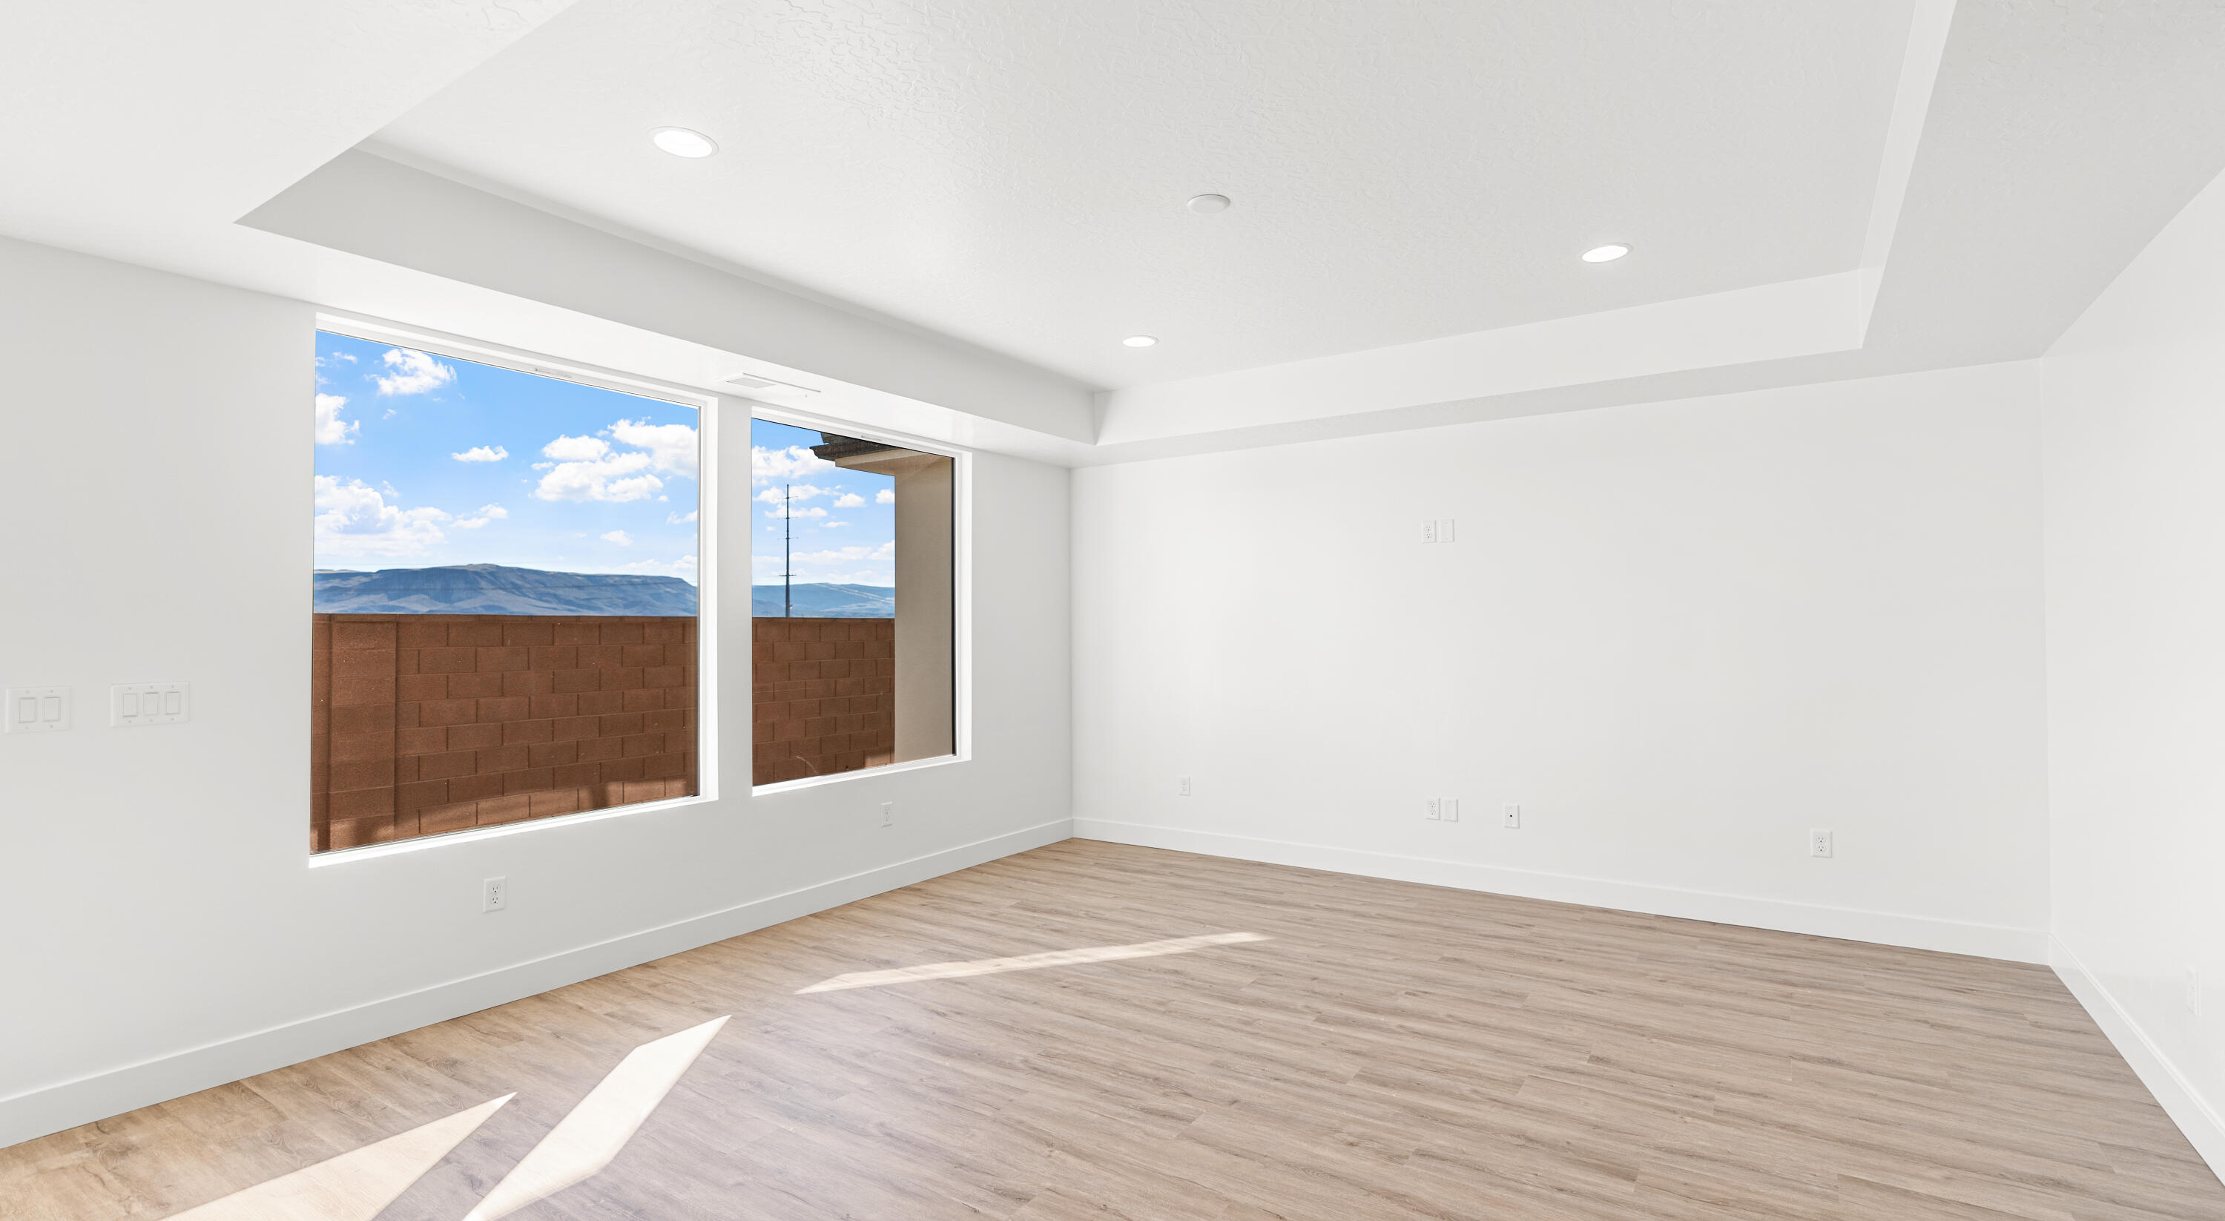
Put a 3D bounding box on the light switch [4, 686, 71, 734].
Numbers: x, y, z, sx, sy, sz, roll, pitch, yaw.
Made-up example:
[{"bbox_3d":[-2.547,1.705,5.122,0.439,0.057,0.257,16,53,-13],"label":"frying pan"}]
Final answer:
[{"bbox_3d":[-2.947,0.275,2.718,0.011,0.120,0.122,-1,-1,34],"label":"light switch"}]

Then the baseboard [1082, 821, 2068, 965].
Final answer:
[{"bbox_3d":[1.755,1.407,5.317,4.869,0.133,0.017,-1,-1,34],"label":"baseboard"}]

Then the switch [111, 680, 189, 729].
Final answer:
[{"bbox_3d":[-2.821,0.277,2.905,0.011,0.120,0.167,-1,-1,34],"label":"switch"}]

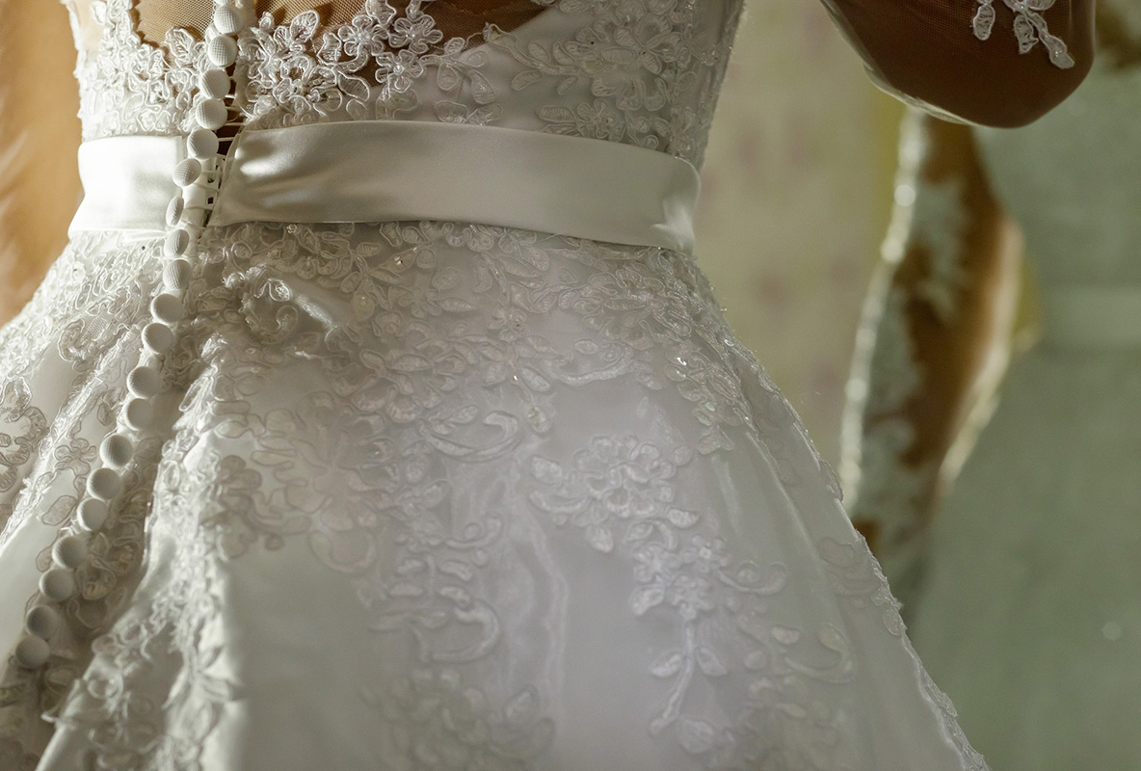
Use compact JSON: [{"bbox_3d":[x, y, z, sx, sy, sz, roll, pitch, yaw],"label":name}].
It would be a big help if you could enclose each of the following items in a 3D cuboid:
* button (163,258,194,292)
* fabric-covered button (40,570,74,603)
[{"bbox_3d":[-0.148,-0.042,1.018,0.012,0.012,0.006,2,-5,24],"label":"button"},{"bbox_3d":[-0.180,0.070,0.946,0.012,0.012,0.006,4,-12,-10],"label":"fabric-covered button"}]

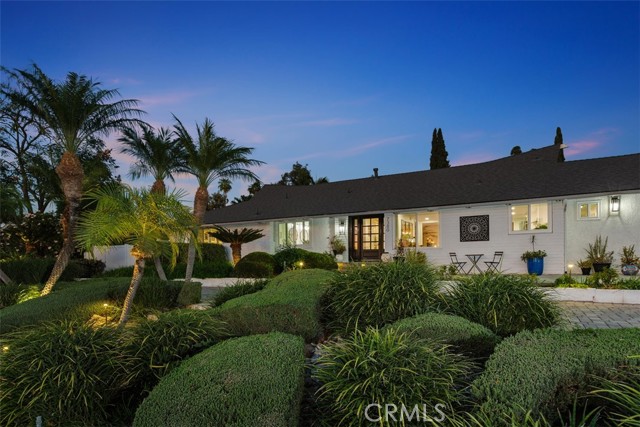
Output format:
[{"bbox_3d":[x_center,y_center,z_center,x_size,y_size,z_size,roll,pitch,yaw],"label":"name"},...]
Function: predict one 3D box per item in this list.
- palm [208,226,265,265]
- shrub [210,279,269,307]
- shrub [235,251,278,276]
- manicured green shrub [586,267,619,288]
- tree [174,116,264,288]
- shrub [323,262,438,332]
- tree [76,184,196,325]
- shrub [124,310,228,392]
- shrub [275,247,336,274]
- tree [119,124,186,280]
[{"bbox_3d":[-3.831,1.560,15.500,2.500,1.950,2.400,0,-2,0],"label":"palm"},{"bbox_3d":[-1.930,1.918,8.200,1.450,0.660,1.150,0,-2,0],"label":"shrub"},{"bbox_3d":[-2.763,2.198,14.700,1.850,1.130,1.750,0,-2,0],"label":"shrub"},{"bbox_3d":[7.417,1.686,8.900,0.900,0.580,0.750,-1,-2,25],"label":"manicured green shrub"},{"bbox_3d":[-2.696,-0.313,8.800,2.300,4.400,2.200,0,-2,0],"label":"tree"},{"bbox_3d":[0.999,1.327,5.400,1.800,1.120,1.650,0,-2,0],"label":"shrub"},{"bbox_3d":[-3.151,0.704,5.800,2.050,2.400,2.000,0,-2,0],"label":"tree"},{"bbox_3d":[-1.594,1.501,3.700,1.150,0.850,1.100,0,-2,0],"label":"shrub"},{"bbox_3d":[-0.571,1.990,14.300,2.600,1.200,1.700,-1,-2,25],"label":"shrub"},{"bbox_3d":[-4.732,-0.284,9.600,2.050,4.400,2.000,0,-2,0],"label":"tree"}]

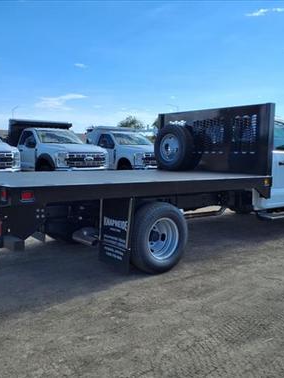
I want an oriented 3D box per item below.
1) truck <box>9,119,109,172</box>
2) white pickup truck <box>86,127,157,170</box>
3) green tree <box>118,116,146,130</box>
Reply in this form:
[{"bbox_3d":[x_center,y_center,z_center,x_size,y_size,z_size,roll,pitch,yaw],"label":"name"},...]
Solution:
[{"bbox_3d":[-3.768,-1.434,15.078,2.350,2.350,6.400,-4,8,-40],"label":"truck"},{"bbox_3d":[-1.369,-1.562,16.955,2.300,2.280,6.400,-4,8,-40],"label":"white pickup truck"},{"bbox_3d":[-1.346,-6.785,51.575,3.800,5.380,3.800,1,6,0],"label":"green tree"}]

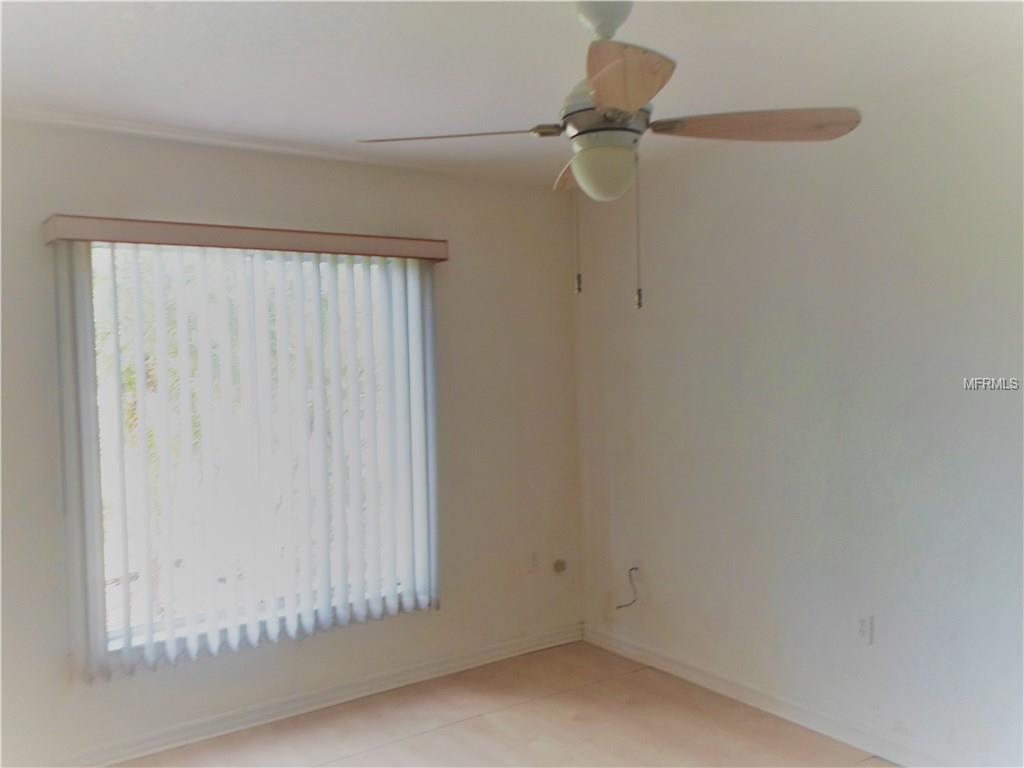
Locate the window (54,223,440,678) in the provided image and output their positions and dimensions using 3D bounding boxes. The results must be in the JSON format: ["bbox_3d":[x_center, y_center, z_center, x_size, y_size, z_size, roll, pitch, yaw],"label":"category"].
[{"bbox_3d":[-1.004,0.256,3.351,1.500,1.604,0.090,-2,1,-34],"label":"window"}]

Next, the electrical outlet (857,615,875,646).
[{"bbox_3d":[1.305,0.915,2.965,0.010,0.115,0.071,-2,1,-34],"label":"electrical outlet"}]

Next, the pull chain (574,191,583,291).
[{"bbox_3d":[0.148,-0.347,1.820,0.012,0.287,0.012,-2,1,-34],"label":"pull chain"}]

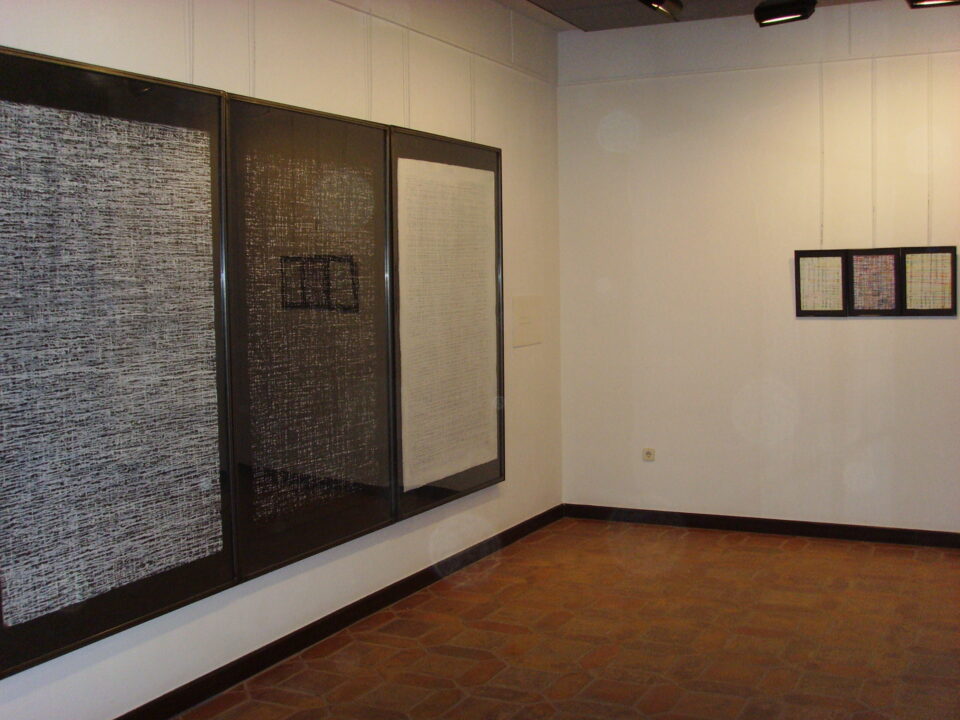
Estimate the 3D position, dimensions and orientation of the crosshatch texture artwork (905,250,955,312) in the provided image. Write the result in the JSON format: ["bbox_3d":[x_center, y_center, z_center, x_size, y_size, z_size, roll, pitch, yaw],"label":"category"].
[{"bbox_3d":[2.513,-0.438,6.052,0.278,0.365,0.030,1,5,23],"label":"crosshatch texture artwork"}]

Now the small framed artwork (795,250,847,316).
[{"bbox_3d":[1.952,-0.437,6.176,0.287,0.383,0.025,1,5,27],"label":"small framed artwork"}]

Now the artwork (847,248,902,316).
[{"bbox_3d":[2.207,-0.435,6.044,0.287,0.383,0.025,1,5,27],"label":"artwork"}]

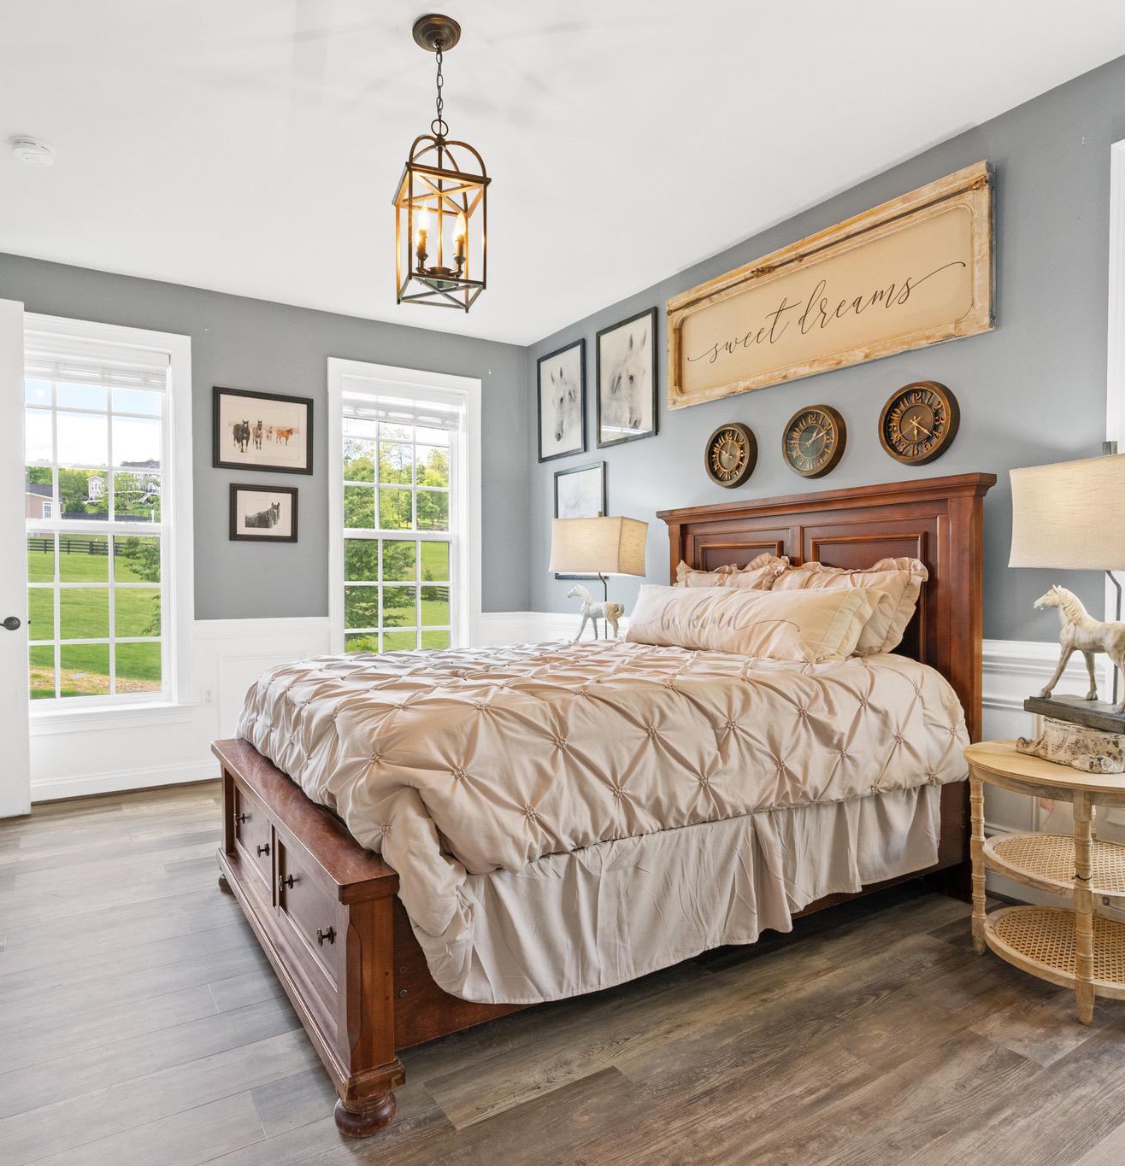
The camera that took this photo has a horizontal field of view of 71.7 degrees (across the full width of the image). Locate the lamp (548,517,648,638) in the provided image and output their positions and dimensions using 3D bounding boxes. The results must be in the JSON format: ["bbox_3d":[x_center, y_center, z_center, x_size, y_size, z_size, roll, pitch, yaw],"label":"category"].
[{"bbox_3d":[0.184,0.052,4.243,0.445,0.880,0.275,0,0,36],"label":"lamp"}]

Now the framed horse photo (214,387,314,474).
[{"bbox_3d":[-1.711,-0.862,4.474,0.550,0.450,0.028,0,0,-33],"label":"framed horse photo"}]

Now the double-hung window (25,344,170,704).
[{"bbox_3d":[-2.501,-0.298,4.047,0.880,1.920,0.120,0,0,-33],"label":"double-hung window"}]

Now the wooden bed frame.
[{"bbox_3d":[0.084,0.369,2.788,2.255,1.460,1.700,0,1,-33],"label":"wooden bed frame"}]

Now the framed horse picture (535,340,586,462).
[{"bbox_3d":[-0.001,-1.171,5.111,0.030,0.700,0.555,0,1,-33],"label":"framed horse picture"}]

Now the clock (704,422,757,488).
[{"bbox_3d":[0.826,-0.619,3.804,0.055,0.306,0.306,0,1,-33],"label":"clock"}]

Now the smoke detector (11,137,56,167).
[{"bbox_3d":[-1.961,-1.599,2.885,0.142,0.043,0.142,0,0,-33],"label":"smoke detector"}]

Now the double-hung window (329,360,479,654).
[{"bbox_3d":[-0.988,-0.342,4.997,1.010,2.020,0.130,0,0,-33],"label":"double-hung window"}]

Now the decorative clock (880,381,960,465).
[{"bbox_3d":[1.349,-0.603,2.949,0.056,0.304,0.304,0,0,-33],"label":"decorative clock"}]

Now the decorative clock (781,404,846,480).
[{"bbox_3d":[1.097,-0.608,3.382,0.055,0.303,0.303,0,1,-33],"label":"decorative clock"}]

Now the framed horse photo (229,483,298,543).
[{"bbox_3d":[-1.723,-0.397,4.502,0.375,0.325,0.025,0,1,-33],"label":"framed horse photo"}]

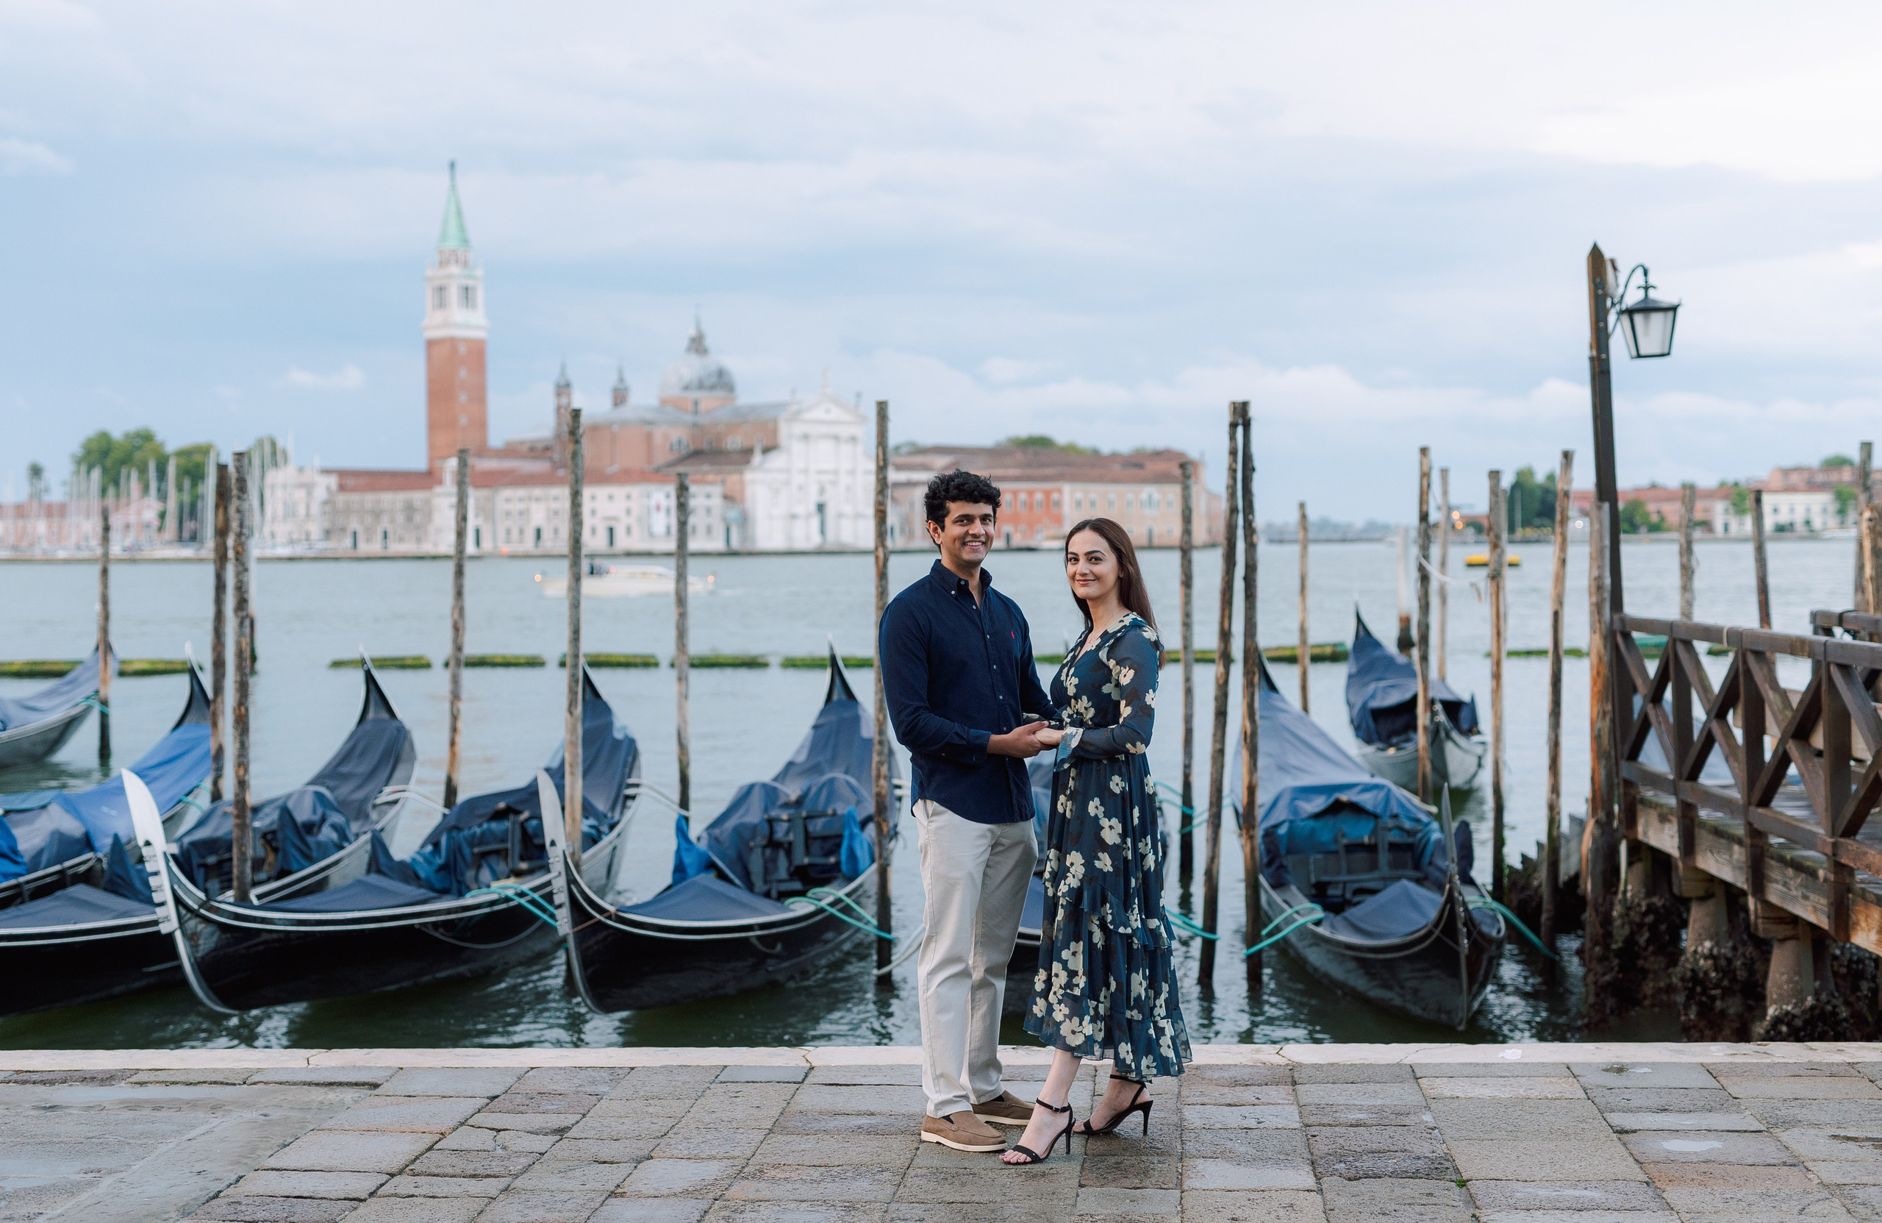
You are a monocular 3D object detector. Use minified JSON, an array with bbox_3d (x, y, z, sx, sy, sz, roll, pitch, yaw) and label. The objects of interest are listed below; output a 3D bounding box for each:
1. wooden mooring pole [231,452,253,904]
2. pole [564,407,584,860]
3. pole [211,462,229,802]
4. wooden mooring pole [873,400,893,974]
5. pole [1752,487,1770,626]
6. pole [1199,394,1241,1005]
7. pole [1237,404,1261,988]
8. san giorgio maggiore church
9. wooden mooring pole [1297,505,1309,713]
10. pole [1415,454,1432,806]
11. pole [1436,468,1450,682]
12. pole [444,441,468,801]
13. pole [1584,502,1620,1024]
[{"bbox_3d":[-4.272,0.630,15.958,0.100,3.204,0.100,0,2,0],"label":"wooden mooring pole"},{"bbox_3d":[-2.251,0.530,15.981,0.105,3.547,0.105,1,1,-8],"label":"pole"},{"bbox_3d":[-5.870,0.446,21.256,0.105,3.317,0.105,1,2,0],"label":"pole"},{"bbox_3d":[-0.347,0.471,15.702,0.100,3.472,0.100,0,2,0],"label":"wooden mooring pole"},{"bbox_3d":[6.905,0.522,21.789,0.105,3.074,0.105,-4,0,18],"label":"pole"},{"bbox_3d":[1.631,0.492,15.251,0.110,3.427,0.110,2,2,0],"label":"pole"},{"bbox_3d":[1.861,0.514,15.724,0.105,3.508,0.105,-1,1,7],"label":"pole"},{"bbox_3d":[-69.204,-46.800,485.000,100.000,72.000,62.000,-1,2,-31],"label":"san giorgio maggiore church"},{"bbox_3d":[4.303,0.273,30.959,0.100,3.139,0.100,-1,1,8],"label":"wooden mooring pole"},{"bbox_3d":[3.900,0.356,21.056,0.100,3.350,0.100,-1,2,0],"label":"pole"},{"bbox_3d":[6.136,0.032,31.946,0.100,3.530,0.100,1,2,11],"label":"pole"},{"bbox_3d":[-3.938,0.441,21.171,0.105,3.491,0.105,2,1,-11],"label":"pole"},{"bbox_3d":[3.545,0.817,14.028,0.170,2.807,0.170,-1,2,0],"label":"pole"}]

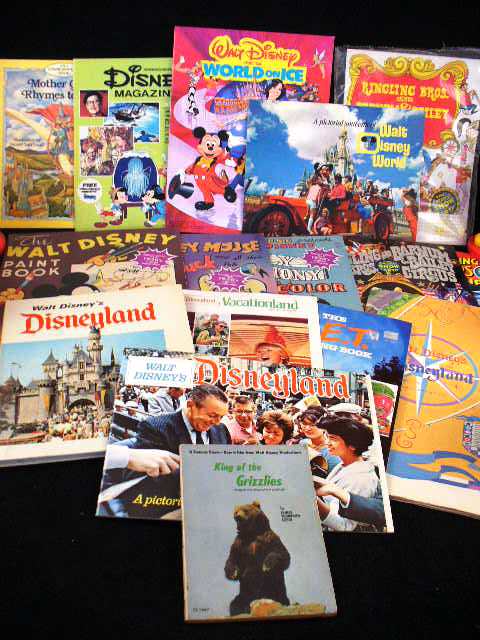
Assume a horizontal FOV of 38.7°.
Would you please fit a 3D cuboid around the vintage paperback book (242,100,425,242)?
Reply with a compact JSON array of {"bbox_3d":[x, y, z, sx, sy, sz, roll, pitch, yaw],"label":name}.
[{"bbox_3d":[0.148,-0.234,1.085,0.277,0.213,0.005,3,-1,-1],"label":"vintage paperback book"}]

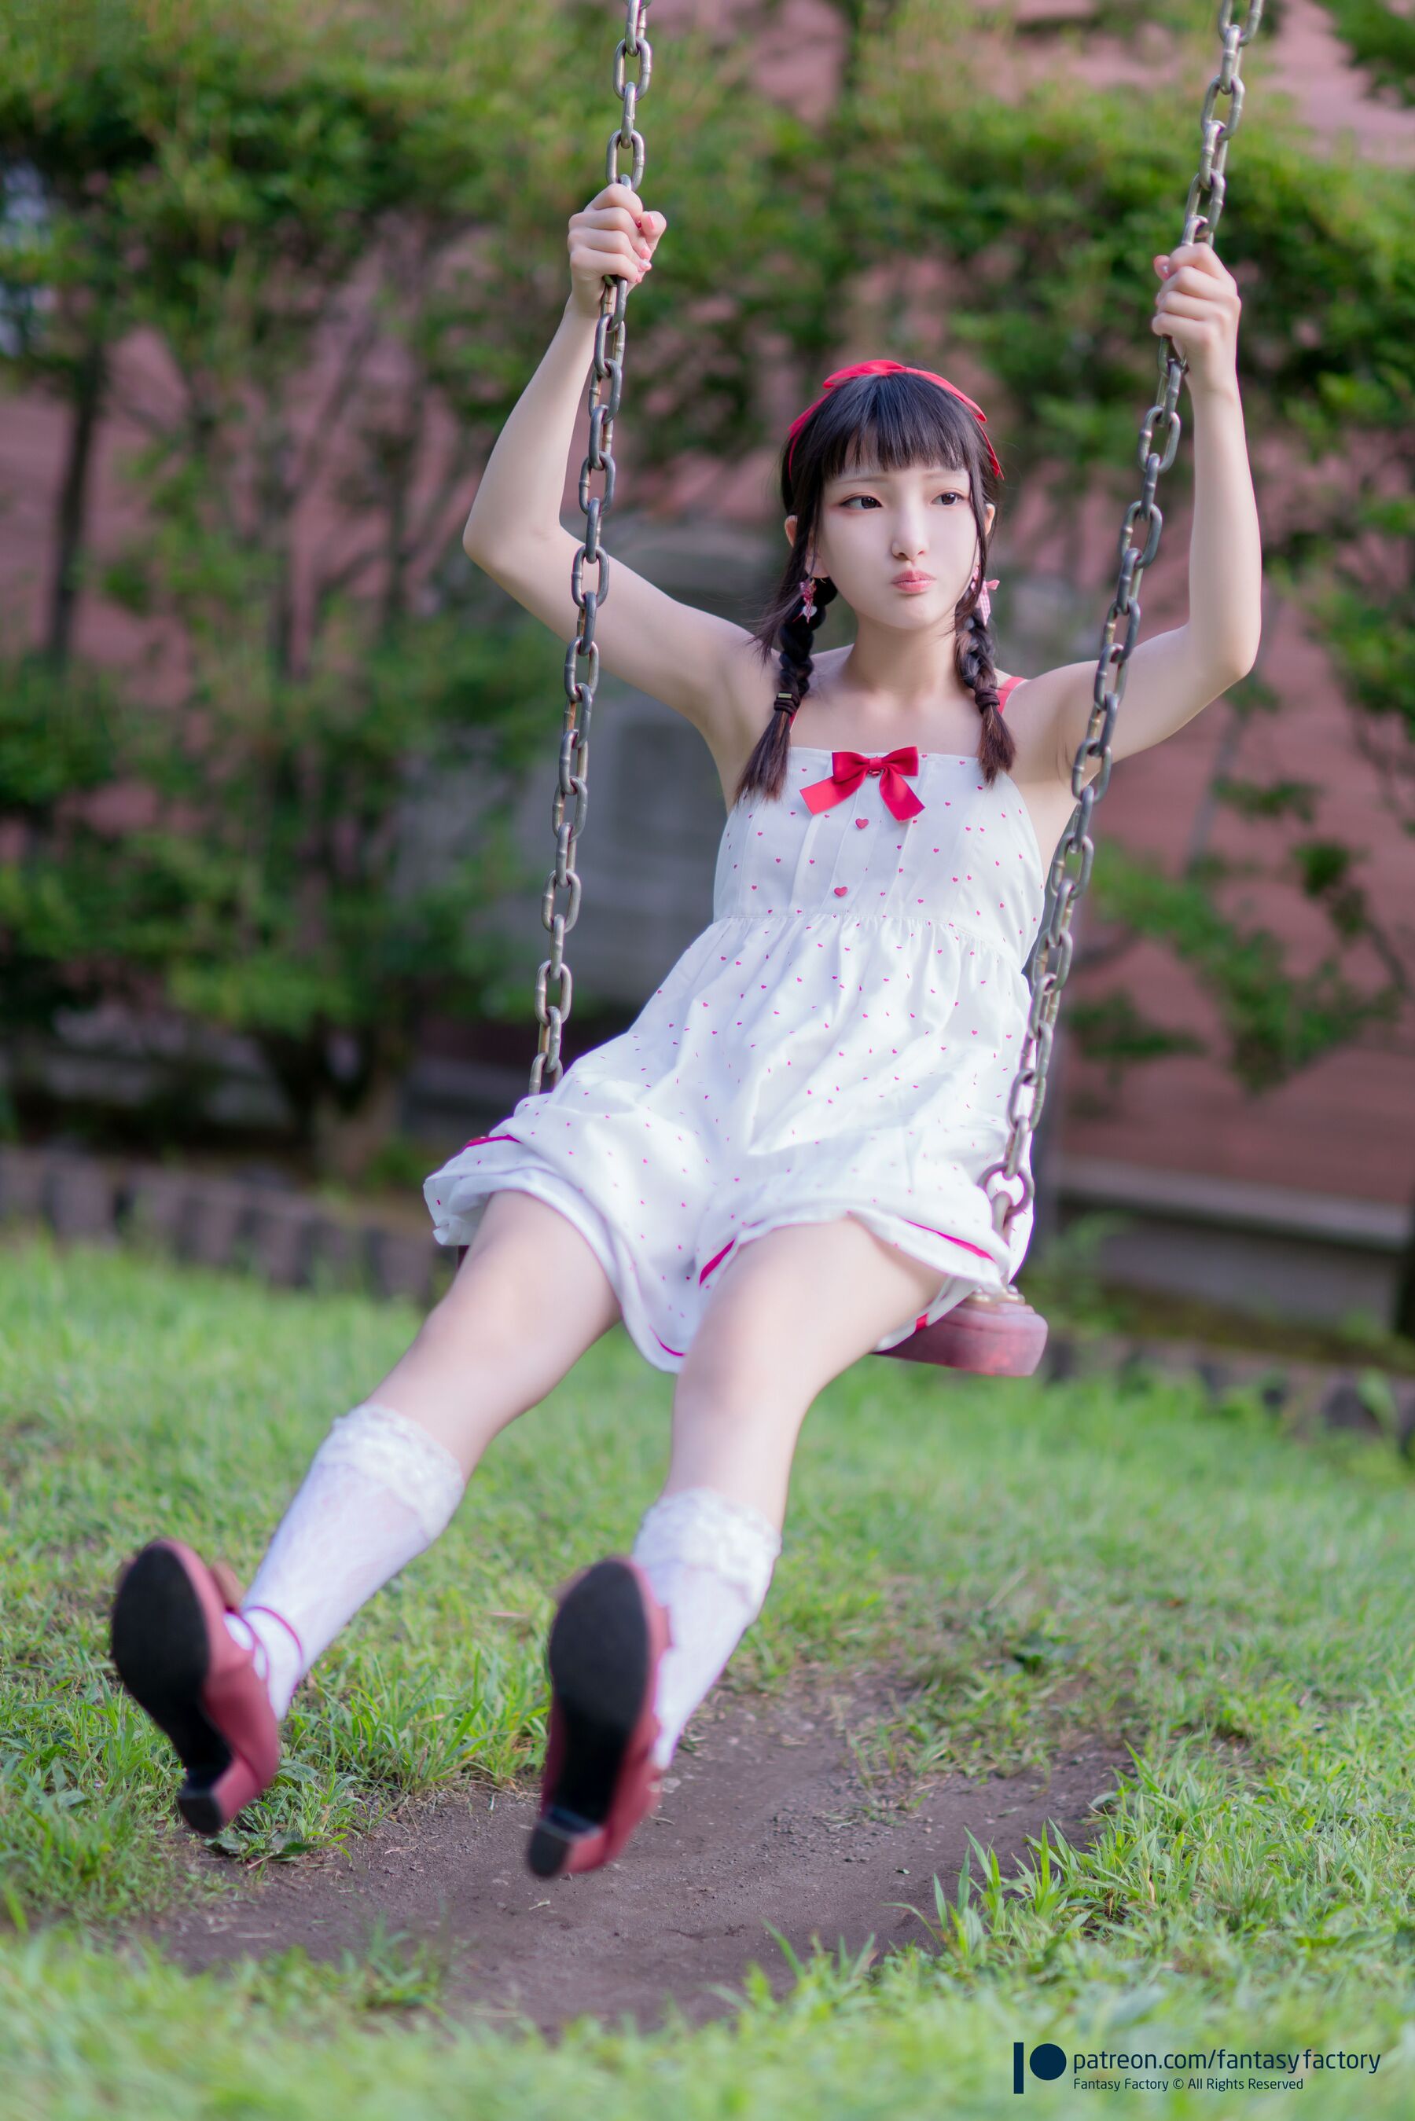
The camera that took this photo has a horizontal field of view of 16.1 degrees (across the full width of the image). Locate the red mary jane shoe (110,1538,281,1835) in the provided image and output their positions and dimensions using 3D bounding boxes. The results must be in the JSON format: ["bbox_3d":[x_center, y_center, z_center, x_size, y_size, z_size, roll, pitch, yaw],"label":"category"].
[{"bbox_3d":[-0.341,0.400,3.433,0.084,0.245,0.130,2,29,18],"label":"red mary jane shoe"}]

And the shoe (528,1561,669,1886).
[{"bbox_3d":[-0.063,0.439,3.456,0.084,0.249,0.130,18,17,17],"label":"shoe"}]

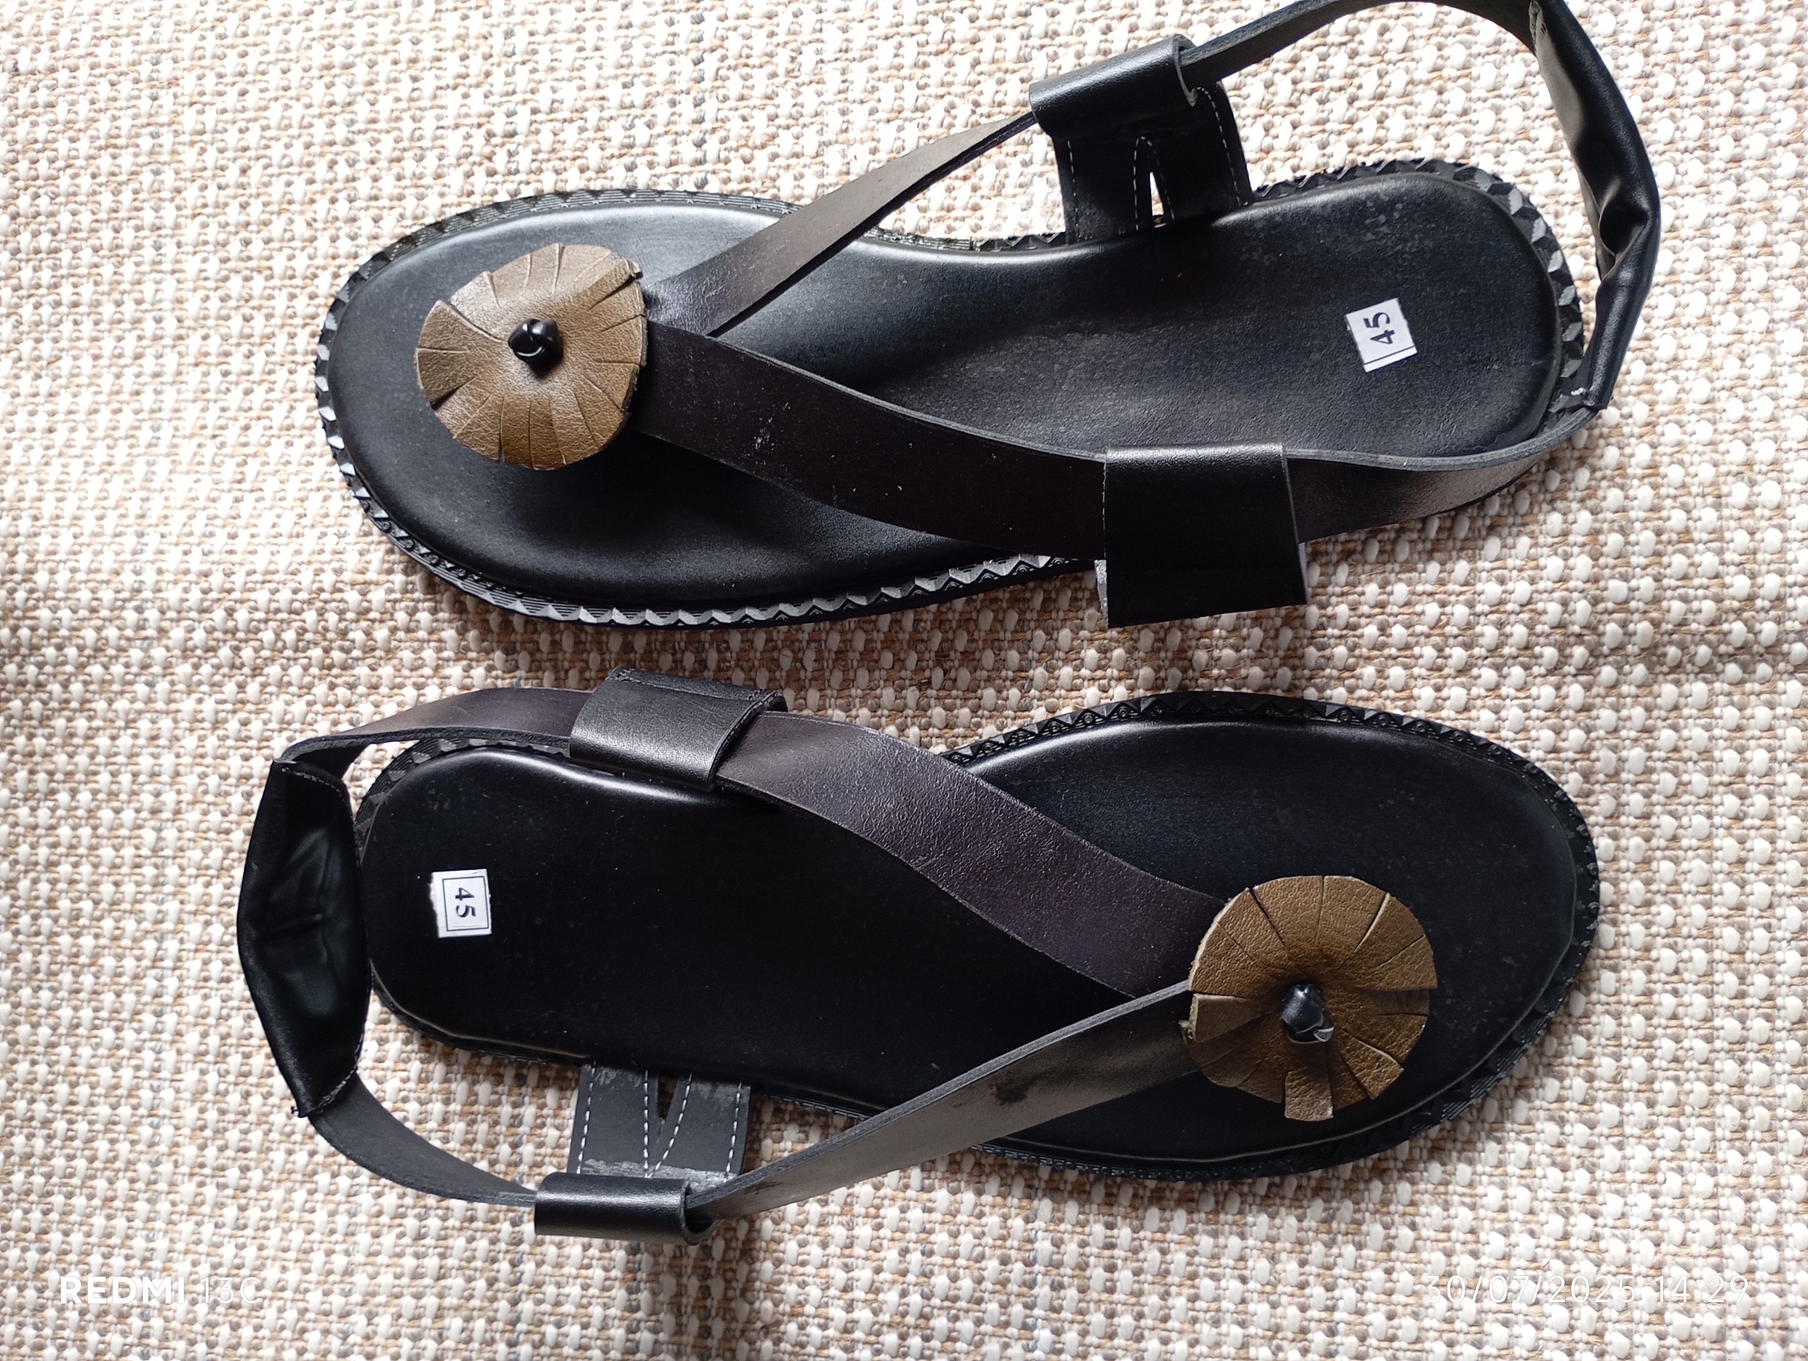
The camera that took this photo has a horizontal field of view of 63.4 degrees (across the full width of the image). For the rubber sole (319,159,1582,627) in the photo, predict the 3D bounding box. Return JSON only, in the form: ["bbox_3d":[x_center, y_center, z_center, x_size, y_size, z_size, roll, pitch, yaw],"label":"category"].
[{"bbox_3d":[0.000,-0.068,0.357,0.310,0.024,0.109,1,90,10],"label":"rubber sole"}]

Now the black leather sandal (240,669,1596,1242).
[{"bbox_3d":[-0.002,0.064,0.331,0.308,0.075,0.128,2,90,10],"label":"black leather sandal"}]

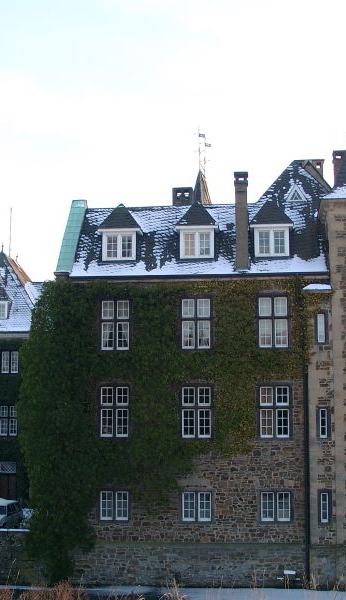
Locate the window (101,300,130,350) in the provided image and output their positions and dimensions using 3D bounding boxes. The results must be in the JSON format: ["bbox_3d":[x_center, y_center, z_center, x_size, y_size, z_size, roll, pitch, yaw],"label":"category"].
[{"bbox_3d":[-2.790,1.281,38.475,1.382,2.406,0.150,-1,-8,6],"label":"window"}]

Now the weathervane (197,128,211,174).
[{"bbox_3d":[1.934,-9.094,47.858,0.822,2.843,0.300,-1,-6,5],"label":"weathervane"}]

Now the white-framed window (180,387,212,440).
[{"bbox_3d":[1.146,5.461,38.147,1.448,2.501,0.200,-1,-6,5],"label":"white-framed window"}]

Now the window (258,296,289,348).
[{"bbox_3d":[4.881,1.099,37.976,1.402,2.417,0.150,-1,-9,6],"label":"window"}]

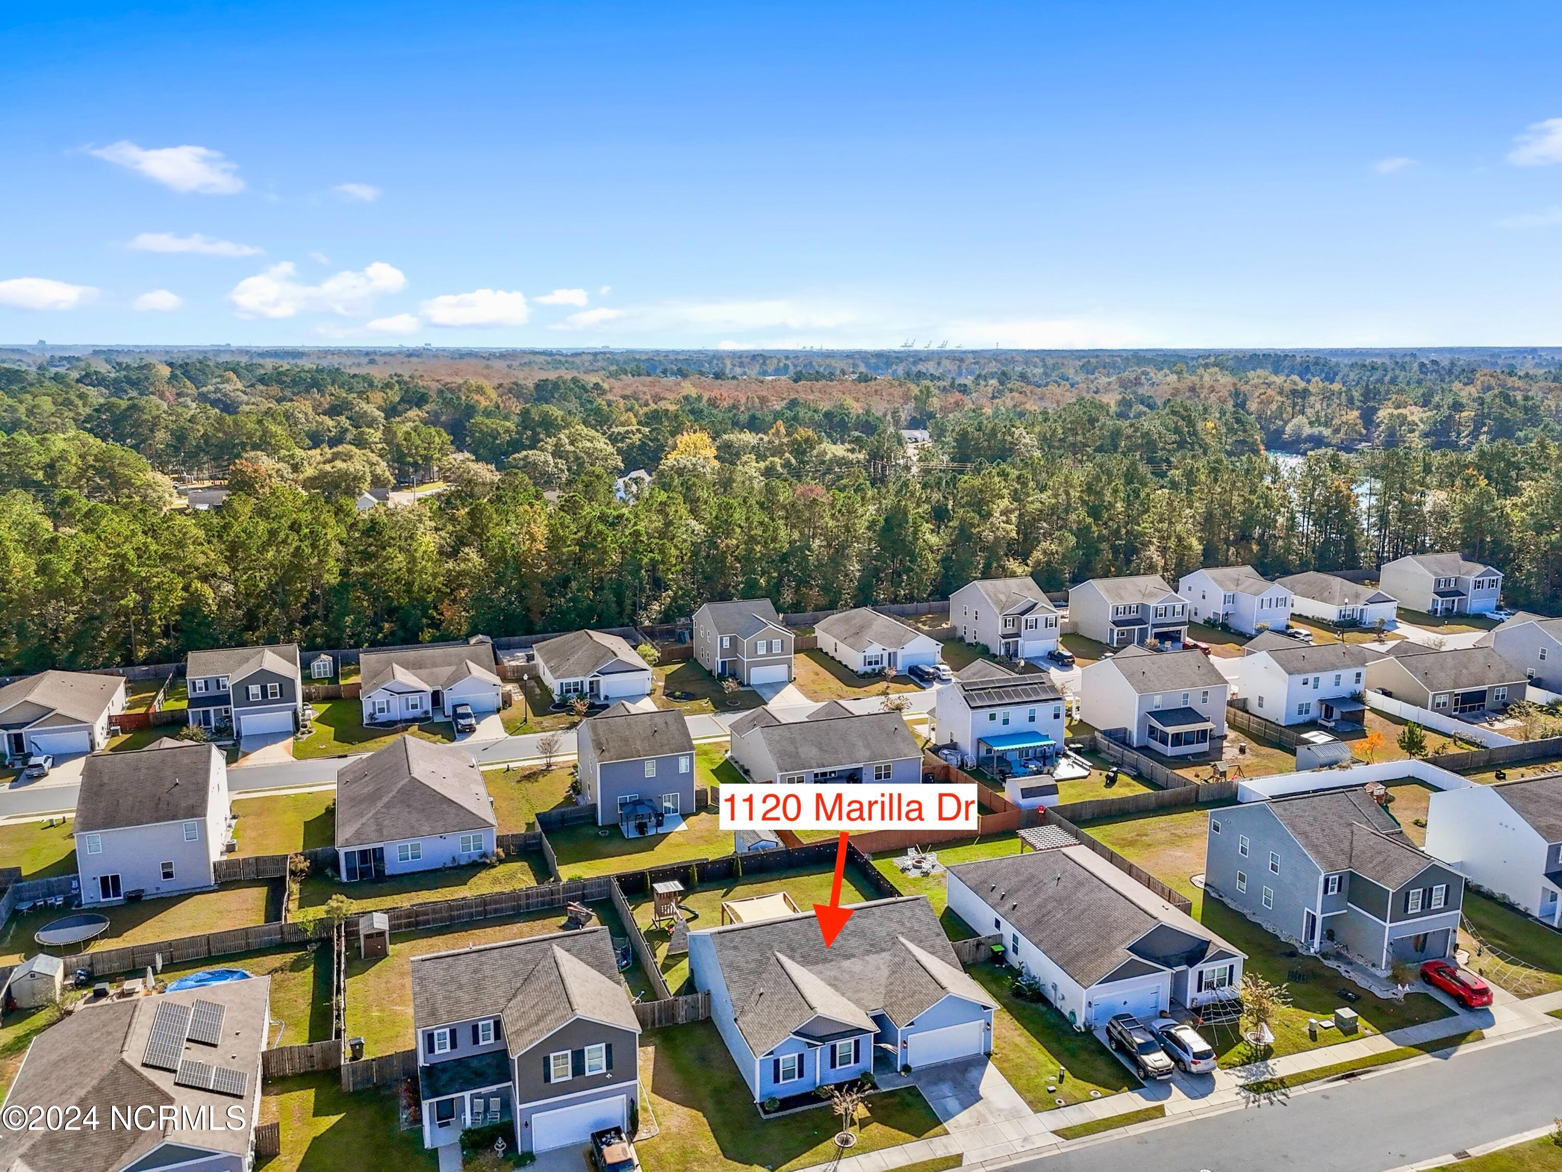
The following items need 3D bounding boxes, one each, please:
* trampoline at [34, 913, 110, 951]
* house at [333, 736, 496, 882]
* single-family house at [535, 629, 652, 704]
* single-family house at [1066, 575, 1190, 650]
[{"bbox_3d":[-49.717,24.528,76.163,4.300,0.950,4.300,-4,13,-20],"label":"trampoline"},{"bbox_3d":[-31.724,18.164,93.768,12.200,5.800,17.300,-4,13,-20],"label":"house"},{"bbox_3d":[-24.297,9.129,138.443,11.940,5.800,16.500,-5,13,-20],"label":"single-family house"},{"bbox_3d":[51.670,3.150,161.430,12.300,8.400,12.100,-5,13,-21],"label":"single-family house"}]

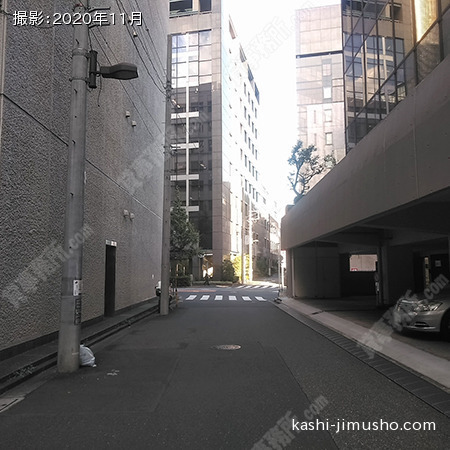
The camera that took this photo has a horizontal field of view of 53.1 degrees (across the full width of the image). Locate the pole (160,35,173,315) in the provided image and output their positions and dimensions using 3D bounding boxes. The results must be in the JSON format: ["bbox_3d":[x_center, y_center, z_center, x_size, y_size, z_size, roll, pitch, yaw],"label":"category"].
[{"bbox_3d":[-2.309,-2.214,18.168,0.320,11.460,0.320,0,-6,0],"label":"pole"}]

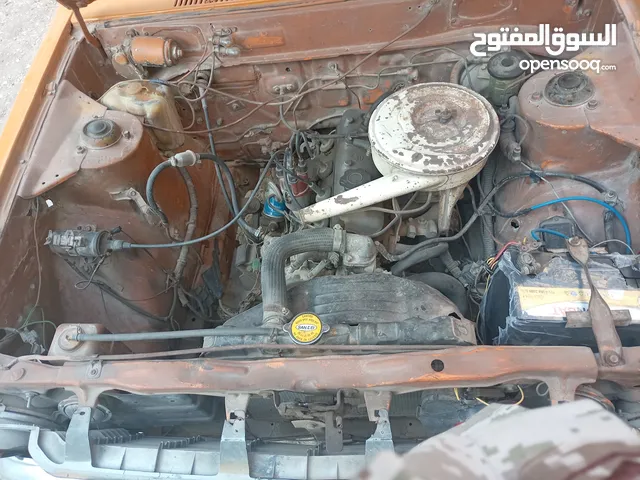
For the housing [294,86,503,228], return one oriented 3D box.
[{"bbox_3d":[0.145,-0.191,0.936,0.425,0.105,0.262,-13,57,-1],"label":"housing"}]

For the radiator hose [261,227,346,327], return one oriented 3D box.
[{"bbox_3d":[-0.032,0.070,0.857,0.157,0.075,0.170,-3,58,5],"label":"radiator hose"}]

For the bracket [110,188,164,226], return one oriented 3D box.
[{"bbox_3d":[-0.412,-0.073,1.037,0.092,0.088,0.055,-3,58,5],"label":"bracket"}]

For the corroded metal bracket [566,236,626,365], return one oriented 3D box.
[{"bbox_3d":[0.433,0.094,0.739,0.038,0.035,0.215,-3,63,5],"label":"corroded metal bracket"}]

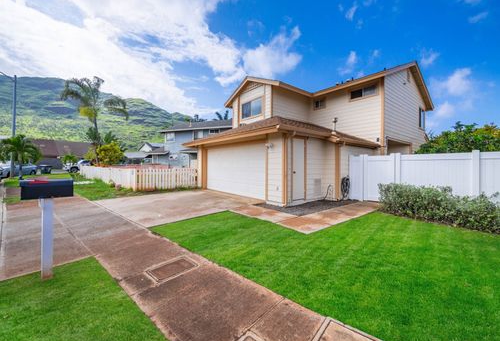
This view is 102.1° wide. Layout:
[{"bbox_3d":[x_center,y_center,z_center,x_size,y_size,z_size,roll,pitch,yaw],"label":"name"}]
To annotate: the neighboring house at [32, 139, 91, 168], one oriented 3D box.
[{"bbox_3d":[-38.600,-3.000,41.000,9.000,5.800,10.500,1,2,44],"label":"neighboring house"}]

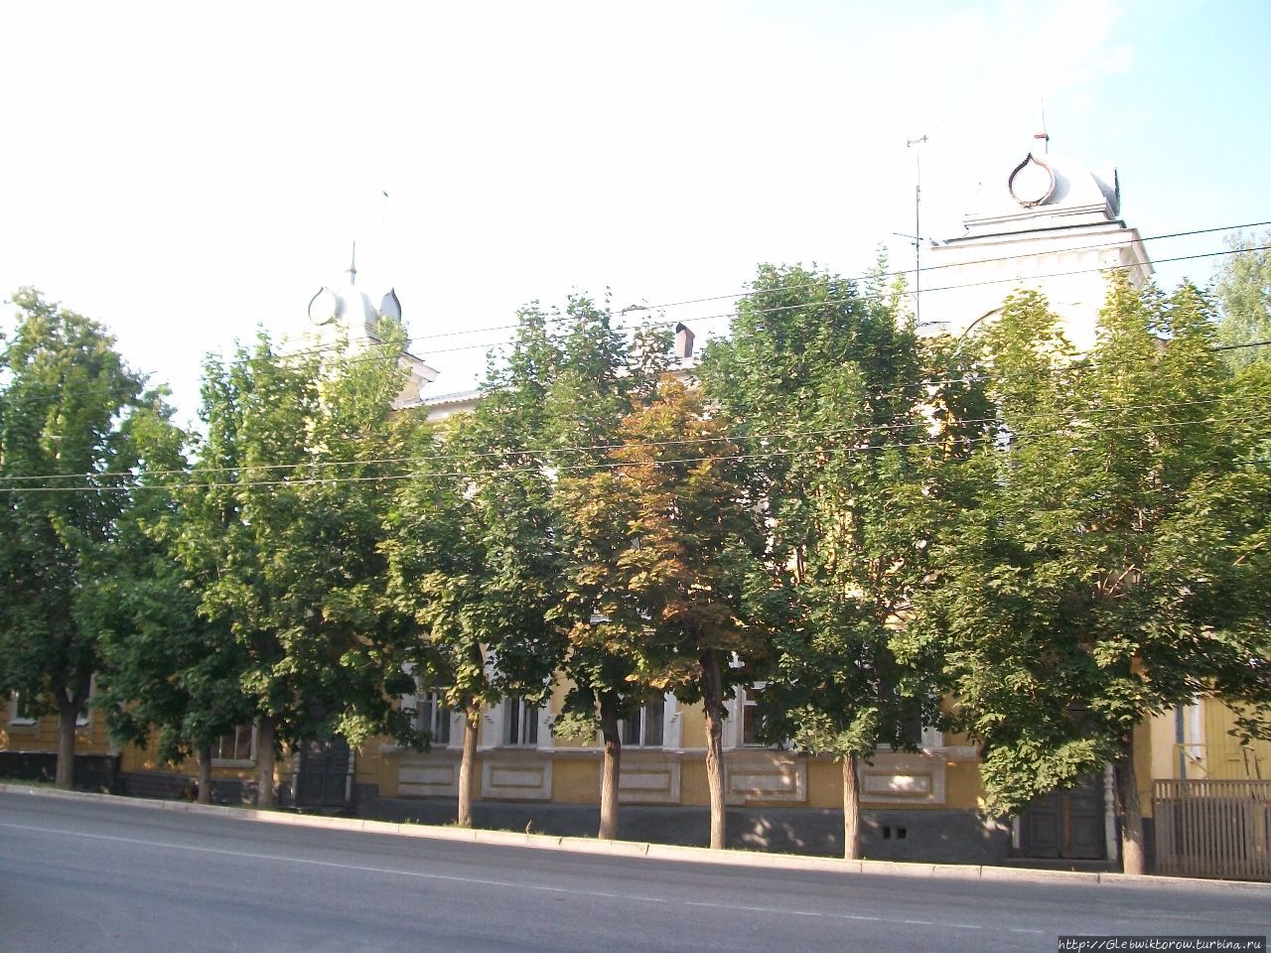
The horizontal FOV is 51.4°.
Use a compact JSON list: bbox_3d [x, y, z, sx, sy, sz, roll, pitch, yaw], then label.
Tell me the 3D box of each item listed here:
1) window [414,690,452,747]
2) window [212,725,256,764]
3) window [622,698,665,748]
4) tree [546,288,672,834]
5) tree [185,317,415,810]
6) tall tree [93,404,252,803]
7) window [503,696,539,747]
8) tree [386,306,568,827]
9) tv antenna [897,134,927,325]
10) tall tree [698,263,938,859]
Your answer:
[{"bbox_3d":[-4.259,5.028,27.676,0.900,1.248,0.150,-4,-13,20],"label":"window"},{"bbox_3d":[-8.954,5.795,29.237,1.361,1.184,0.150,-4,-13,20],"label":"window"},{"bbox_3d":[0.159,4.753,26.107,0.926,1.158,0.150,-4,-13,20],"label":"window"},{"bbox_3d":[-0.455,1.462,24.020,2.615,9.944,2.615,1,-12,0],"label":"tree"},{"bbox_3d":[-6.827,1.591,26.343,4.530,9.697,4.530,-4,-13,20],"label":"tree"},{"bbox_3d":[-9.519,2.437,27.147,3.426,8.222,3.426,-4,-13,20],"label":"tall tree"},{"bbox_3d":[-2.349,4.915,26.996,0.812,1.198,0.150,-4,-13,20],"label":"window"},{"bbox_3d":[-3.028,1.479,24.966,3.554,9.931,3.554,1,-12,0],"label":"tree"},{"bbox_3d":[5.898,-5.312,28.203,0.668,4.323,0.600,-4,-13,20],"label":"tv antenna"},{"bbox_3d":[3.071,1.195,22.779,4.017,10.328,4.017,-4,-13,20],"label":"tall tree"}]

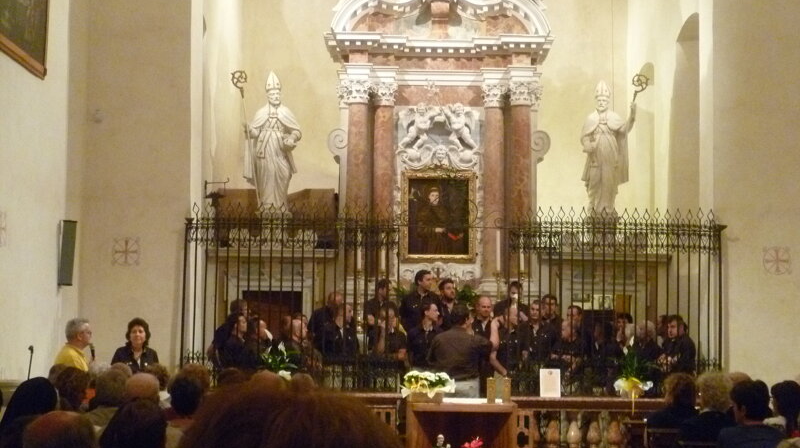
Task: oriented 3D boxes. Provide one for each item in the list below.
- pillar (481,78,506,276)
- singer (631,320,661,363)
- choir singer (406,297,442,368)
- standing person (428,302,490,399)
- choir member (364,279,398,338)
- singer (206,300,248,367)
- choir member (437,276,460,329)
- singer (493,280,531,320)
[{"bbox_3d":[1.211,-0.567,15.566,0.337,2.649,0.330,0,-5,0],"label":"pillar"},{"bbox_3d":[2.732,1.914,13.346,0.340,1.680,0.500,7,-8,-44],"label":"singer"},{"bbox_3d":[0.265,1.747,13.490,0.500,1.740,0.340,7,-8,-44],"label":"choir singer"},{"bbox_3d":[0.625,1.728,12.784,0.580,1.730,0.420,-1,-6,18],"label":"standing person"},{"bbox_3d":[-0.203,1.504,13.933,0.460,1.720,0.330,2,-5,-17],"label":"choir member"},{"bbox_3d":[-1.884,1.682,13.134,0.380,1.700,0.480,0,-5,15],"label":"singer"},{"bbox_3d":[0.557,1.493,13.732,0.470,1.740,0.330,2,-5,-17],"label":"choir member"},{"bbox_3d":[1.288,1.527,13.933,0.480,1.720,0.360,0,-5,9],"label":"singer"}]

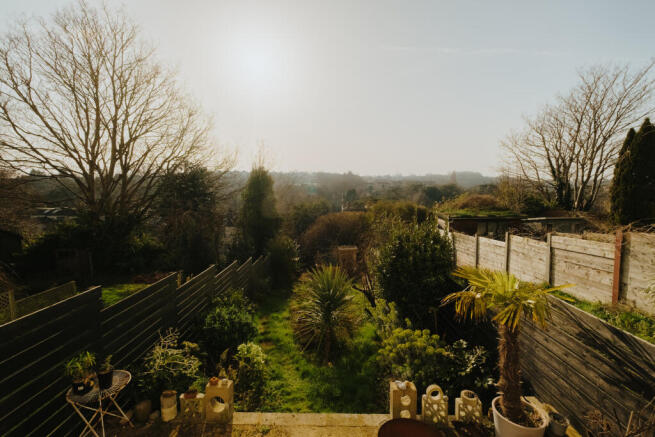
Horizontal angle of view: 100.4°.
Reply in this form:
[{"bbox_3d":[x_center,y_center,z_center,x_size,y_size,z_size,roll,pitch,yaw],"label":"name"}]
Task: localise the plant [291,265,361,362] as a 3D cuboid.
[{"bbox_3d":[-0.040,2.058,5.775,1.450,2.050,1.400,0,4,0],"label":"plant"}]

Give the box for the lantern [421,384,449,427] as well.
[{"bbox_3d":[1.370,2.392,3.519,0.300,0.490,0.120,0,4,0],"label":"lantern"}]

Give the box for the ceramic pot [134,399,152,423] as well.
[{"bbox_3d":[-2.410,2.517,3.594,0.170,0.230,0.170,0,4,0],"label":"ceramic pot"}]

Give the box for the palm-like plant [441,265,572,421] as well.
[{"bbox_3d":[1.970,1.442,3.090,1.350,1.650,1.250,0,4,0],"label":"palm-like plant"}]

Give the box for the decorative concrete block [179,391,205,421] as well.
[{"bbox_3d":[-1.775,2.478,3.581,0.290,0.310,0.100,0,4,0],"label":"decorative concrete block"}]

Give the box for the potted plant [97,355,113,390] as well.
[{"bbox_3d":[-2.580,1.782,3.176,0.140,0.360,0.140,0,4,0],"label":"potted plant"}]

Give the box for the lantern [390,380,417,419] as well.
[{"bbox_3d":[0.985,2.406,3.560,0.295,0.455,0.160,0,4,0],"label":"lantern"}]

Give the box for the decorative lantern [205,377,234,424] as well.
[{"bbox_3d":[-1.405,2.390,3.574,0.295,0.485,0.155,0,4,0],"label":"decorative lantern"}]

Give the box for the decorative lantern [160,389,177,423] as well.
[{"bbox_3d":[-2.090,2.464,3.590,0.165,0.335,0.155,0,4,0],"label":"decorative lantern"}]

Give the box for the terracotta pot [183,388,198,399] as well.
[{"bbox_3d":[-1.690,2.149,3.370,0.155,0.085,0.145,0,4,0],"label":"terracotta pot"}]

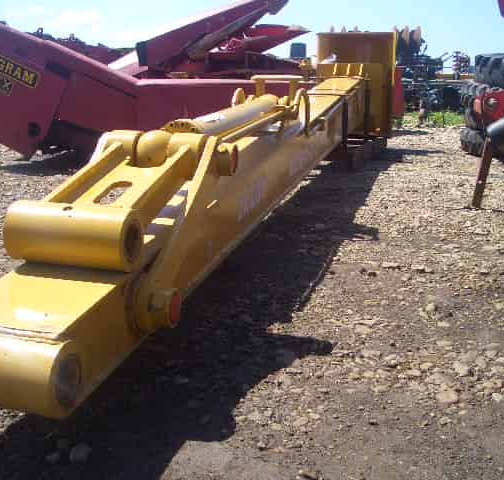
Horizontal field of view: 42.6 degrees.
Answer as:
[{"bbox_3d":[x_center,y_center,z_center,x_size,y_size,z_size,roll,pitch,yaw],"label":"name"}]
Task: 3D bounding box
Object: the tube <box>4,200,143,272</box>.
[{"bbox_3d":[-0.656,-0.017,2.403,0.446,0.228,0.228,5,15,11],"label":"tube"}]

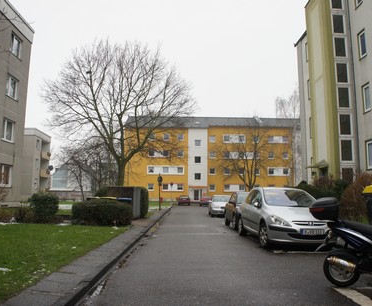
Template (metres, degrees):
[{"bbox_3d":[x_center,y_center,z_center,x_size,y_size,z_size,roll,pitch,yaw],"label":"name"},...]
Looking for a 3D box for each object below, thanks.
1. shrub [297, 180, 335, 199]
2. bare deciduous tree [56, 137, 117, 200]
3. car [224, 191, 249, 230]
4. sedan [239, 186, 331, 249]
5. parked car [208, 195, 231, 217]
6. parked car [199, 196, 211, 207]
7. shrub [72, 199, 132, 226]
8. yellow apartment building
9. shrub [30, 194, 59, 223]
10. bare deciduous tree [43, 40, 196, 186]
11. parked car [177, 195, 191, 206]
[{"bbox_3d":[7.200,2.560,19.130,2.100,2.000,2.100,0,-7,0],"label":"shrub"},{"bbox_3d":[-14.200,2.326,50.115,8.300,9.600,8.300,0,-7,0],"label":"bare deciduous tree"},{"bbox_3d":[2.600,2.241,13.726,1.680,1.450,3.900,0,-7,0],"label":"car"},{"bbox_3d":[2.690,1.684,9.644,1.740,1.510,4.200,0,-7,-2],"label":"sedan"},{"bbox_3d":[2.450,3.370,22.352,1.680,1.420,4.000,0,-7,1],"label":"parked car"},{"bbox_3d":[2.780,6.686,48.039,1.700,1.420,4.100,0,-7,2],"label":"parked car"},{"bbox_3d":[-3.300,2.338,13.814,2.300,1.080,1.200,0,-7,0],"label":"shrub"},{"bbox_3d":[4.300,1.309,62.547,29.200,15.300,10.400,1,-7,-4],"label":"yellow apartment building"},{"bbox_3d":[-6.200,2.405,15.117,1.220,1.280,1.220,0,-7,0],"label":"shrub"},{"bbox_3d":[-5.100,-2.270,27.013,11.600,13.600,11.600,0,-7,0],"label":"bare deciduous tree"},{"bbox_3d":[-0.220,7.134,51.511,1.680,1.420,4.200,0,-7,-1],"label":"parked car"}]

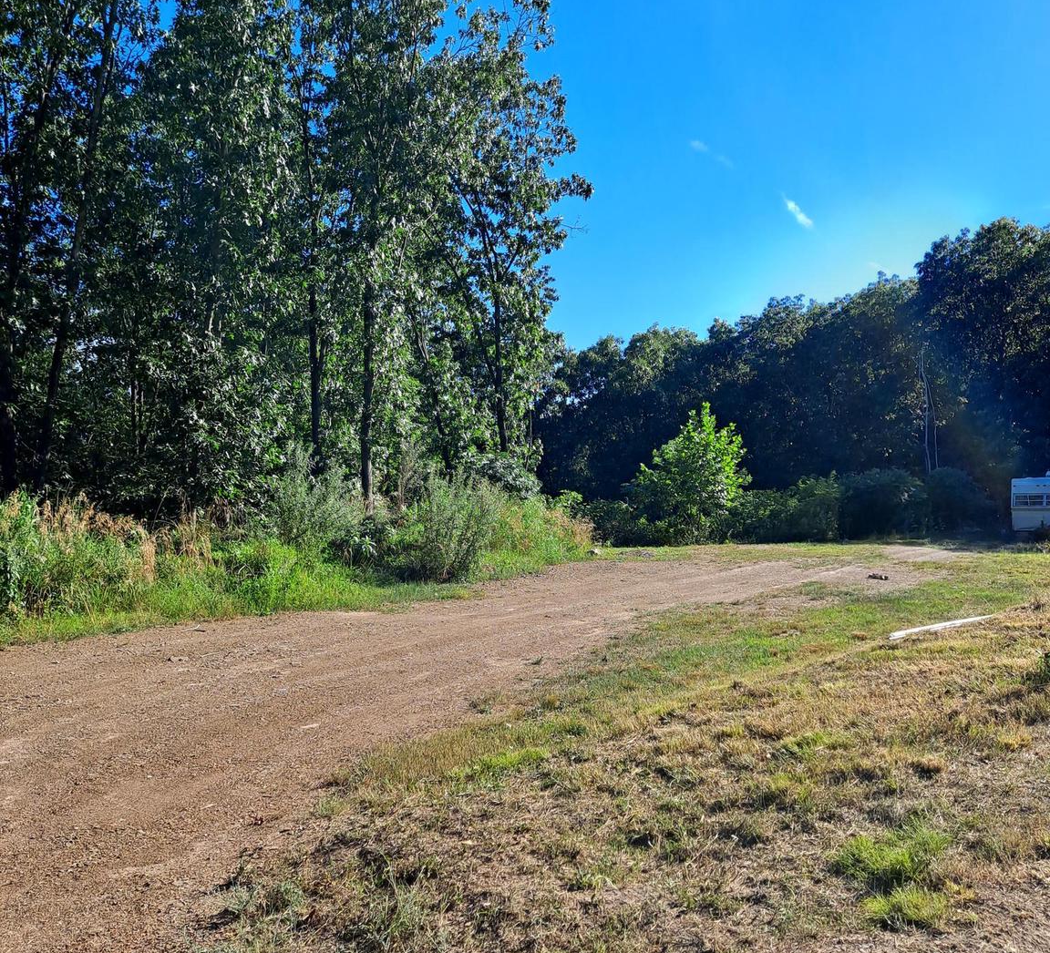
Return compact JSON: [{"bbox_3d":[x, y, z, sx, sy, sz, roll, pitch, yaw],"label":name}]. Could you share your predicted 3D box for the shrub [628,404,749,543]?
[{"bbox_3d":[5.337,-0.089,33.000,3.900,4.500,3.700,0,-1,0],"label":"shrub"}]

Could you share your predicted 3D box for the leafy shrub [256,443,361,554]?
[{"bbox_3d":[-4.039,0.483,19.000,2.000,2.150,1.900,0,-1,0],"label":"leafy shrub"}]

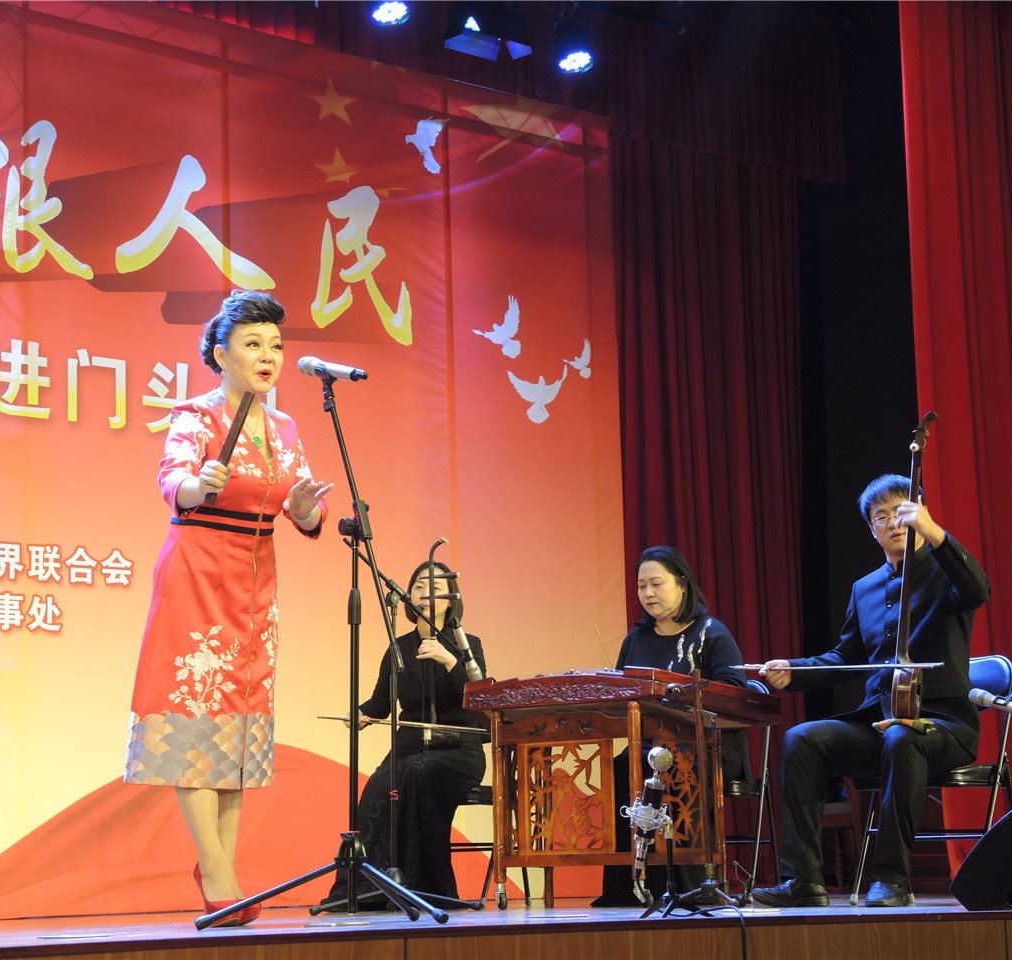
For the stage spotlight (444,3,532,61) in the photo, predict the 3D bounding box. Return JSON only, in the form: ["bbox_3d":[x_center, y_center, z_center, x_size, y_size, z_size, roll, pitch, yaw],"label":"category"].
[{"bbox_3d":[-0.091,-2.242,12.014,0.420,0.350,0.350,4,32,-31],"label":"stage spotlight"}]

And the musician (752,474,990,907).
[{"bbox_3d":[1.123,0.628,7.435,0.660,1.320,0.720,-7,-10,35],"label":"musician"}]

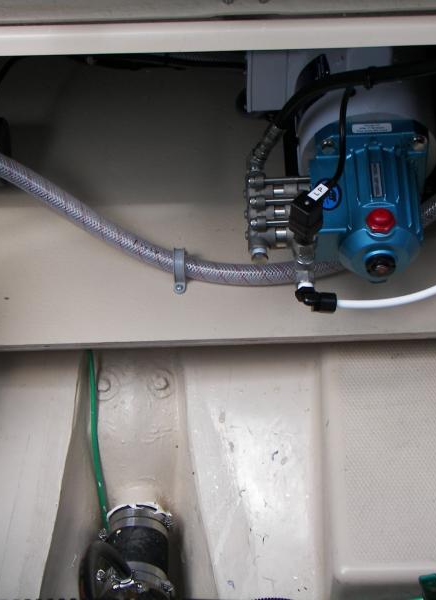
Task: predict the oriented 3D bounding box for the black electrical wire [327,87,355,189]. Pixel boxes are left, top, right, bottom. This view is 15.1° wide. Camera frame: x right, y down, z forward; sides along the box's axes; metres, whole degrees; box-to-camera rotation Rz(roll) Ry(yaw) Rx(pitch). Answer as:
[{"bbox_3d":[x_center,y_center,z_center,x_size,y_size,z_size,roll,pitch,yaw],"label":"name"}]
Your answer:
[{"bbox_3d":[0.141,-0.184,1.867,0.038,0.062,0.120,-2,53,5],"label":"black electrical wire"}]

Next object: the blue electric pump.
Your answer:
[{"bbox_3d":[0.178,-0.104,1.926,0.138,0.142,0.166,-2,53,5],"label":"blue electric pump"}]

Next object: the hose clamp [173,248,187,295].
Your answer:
[{"bbox_3d":[-0.048,-0.039,1.999,0.014,0.029,0.056,-2,53,5],"label":"hose clamp"}]

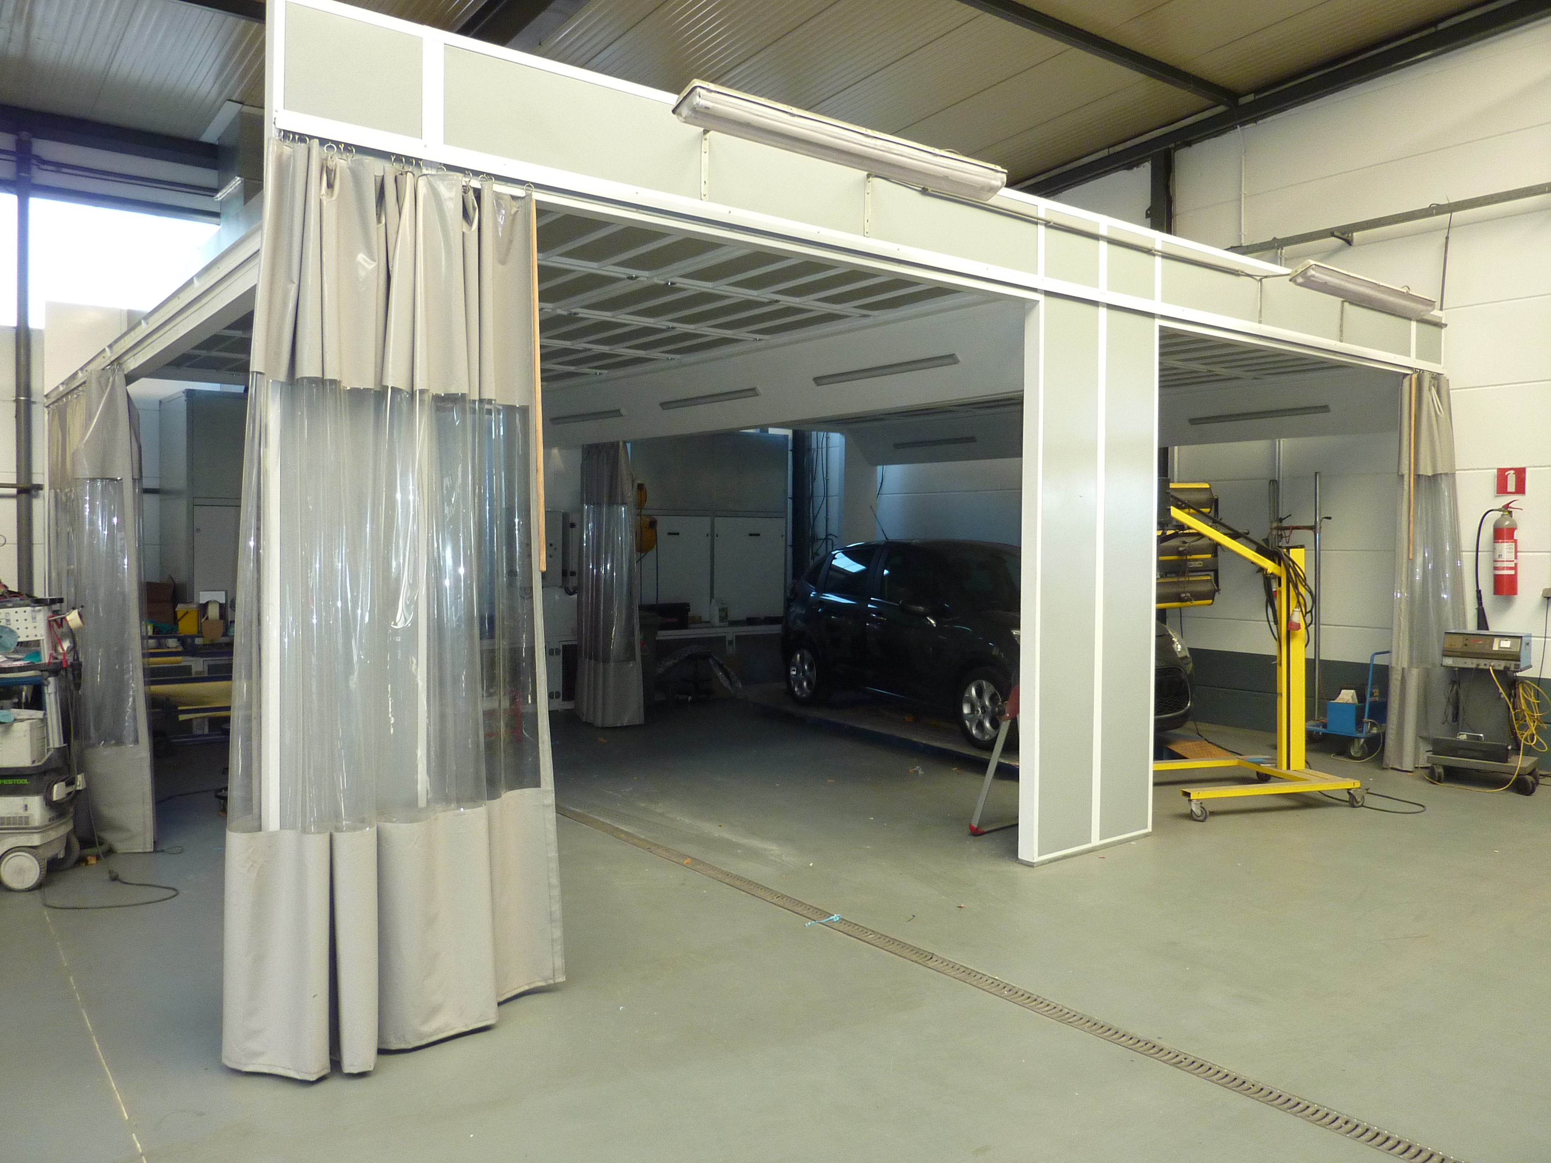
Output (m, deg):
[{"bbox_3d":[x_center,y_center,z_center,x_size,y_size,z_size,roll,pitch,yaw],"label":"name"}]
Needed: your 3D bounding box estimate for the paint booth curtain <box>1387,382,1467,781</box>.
[{"bbox_3d":[4.754,-0.085,8.195,0.800,2.810,0.290,-2,3,-38],"label":"paint booth curtain"}]

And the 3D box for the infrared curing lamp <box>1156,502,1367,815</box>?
[{"bbox_3d":[2.954,0.466,7.172,1.300,1.880,0.900,0,2,-19],"label":"infrared curing lamp"}]

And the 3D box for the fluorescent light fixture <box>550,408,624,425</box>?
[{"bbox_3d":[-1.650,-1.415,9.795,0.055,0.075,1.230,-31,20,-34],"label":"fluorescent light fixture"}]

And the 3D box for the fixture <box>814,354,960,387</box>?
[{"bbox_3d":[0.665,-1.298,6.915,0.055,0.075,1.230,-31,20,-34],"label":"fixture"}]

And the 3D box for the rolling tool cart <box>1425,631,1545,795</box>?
[{"bbox_3d":[4.816,0.857,7.588,0.590,1.020,0.450,2,3,44],"label":"rolling tool cart"}]

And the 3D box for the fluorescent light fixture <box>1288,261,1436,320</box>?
[{"bbox_3d":[3.619,-1.766,6.856,1.580,0.110,0.175,-2,-20,-38],"label":"fluorescent light fixture"}]

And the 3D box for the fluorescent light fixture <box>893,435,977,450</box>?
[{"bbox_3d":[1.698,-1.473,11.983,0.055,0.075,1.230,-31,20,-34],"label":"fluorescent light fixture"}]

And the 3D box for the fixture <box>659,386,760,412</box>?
[{"bbox_3d":[-0.484,-1.318,8.091,1.220,0.080,0.050,3,48,51],"label":"fixture"}]

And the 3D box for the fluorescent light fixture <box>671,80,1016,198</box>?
[{"bbox_3d":[0.312,-1.658,4.324,1.570,0.110,0.170,-1,-9,-37],"label":"fluorescent light fixture"}]

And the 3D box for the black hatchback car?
[{"bbox_3d":[1.621,0.425,9.500,1.760,1.520,3.950,-1,2,-30],"label":"black hatchback car"}]

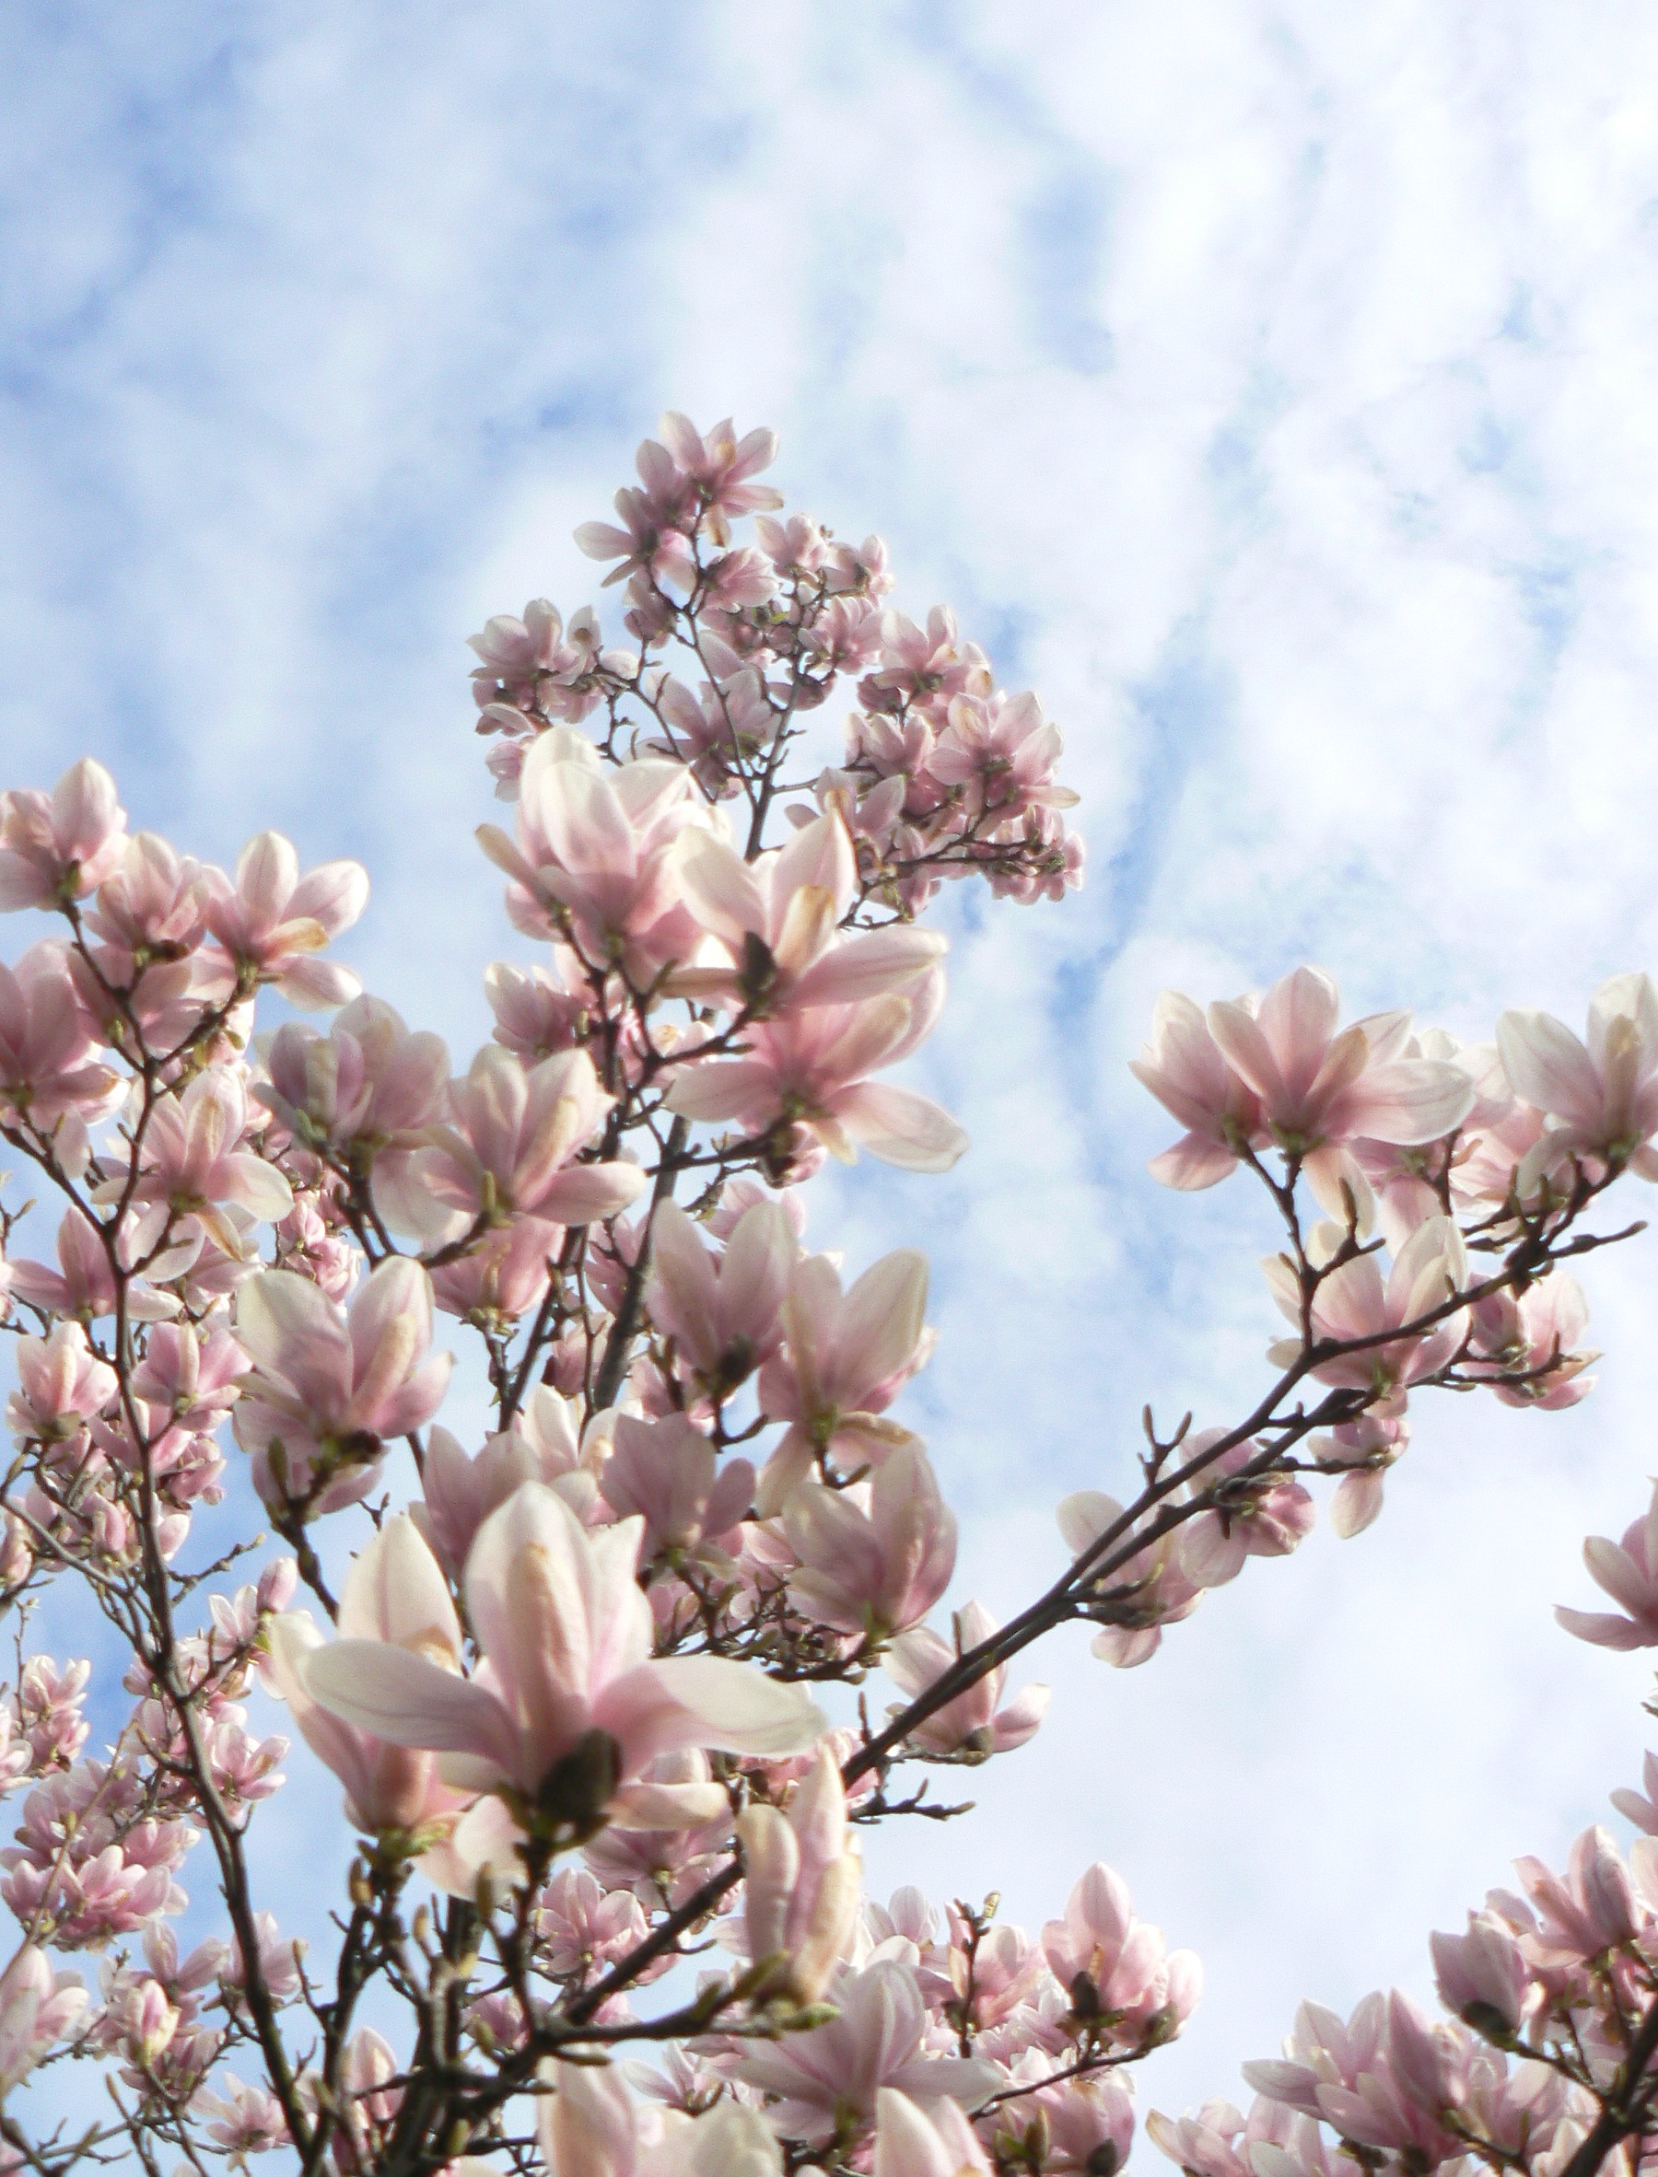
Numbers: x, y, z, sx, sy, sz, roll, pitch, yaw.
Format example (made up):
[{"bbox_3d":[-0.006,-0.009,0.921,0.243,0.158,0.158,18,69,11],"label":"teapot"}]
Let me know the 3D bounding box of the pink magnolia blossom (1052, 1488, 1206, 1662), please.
[{"bbox_3d":[0.196,0.320,1.500,0.096,0.119,0.091,-13,-33,5],"label":"pink magnolia blossom"}]

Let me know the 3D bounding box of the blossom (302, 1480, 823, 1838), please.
[{"bbox_3d":[-0.080,0.171,0.690,0.155,0.097,0.135,0,-32,0],"label":"blossom"}]

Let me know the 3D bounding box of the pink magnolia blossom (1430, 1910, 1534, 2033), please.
[{"bbox_3d":[0.497,0.672,1.737,0.075,0.085,0.075,-15,-49,10],"label":"pink magnolia blossom"}]

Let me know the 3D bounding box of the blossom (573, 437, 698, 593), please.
[{"bbox_3d":[-0.211,-0.624,2.500,0.130,0.110,0.130,0,-32,0],"label":"blossom"}]

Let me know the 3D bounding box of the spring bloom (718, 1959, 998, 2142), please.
[{"bbox_3d":[0.015,0.524,1.250,0.155,0.092,0.135,0,-32,0],"label":"spring bloom"}]

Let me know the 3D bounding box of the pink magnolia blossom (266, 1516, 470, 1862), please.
[{"bbox_3d":[-0.144,0.195,0.750,0.090,0.100,0.090,0,-32,0],"label":"pink magnolia blossom"}]

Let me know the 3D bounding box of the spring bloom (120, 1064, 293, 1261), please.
[{"bbox_3d":[-0.426,0.060,1.570,0.130,0.105,0.130,5,-43,-15],"label":"spring bloom"}]

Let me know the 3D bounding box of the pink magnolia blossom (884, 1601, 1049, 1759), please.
[{"bbox_3d":[0.090,0.386,1.500,0.107,0.088,0.100,0,-32,0],"label":"pink magnolia blossom"}]

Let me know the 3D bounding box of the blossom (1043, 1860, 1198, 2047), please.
[{"bbox_3d":[0.187,0.565,1.482,0.105,0.100,0.105,5,-45,9],"label":"blossom"}]

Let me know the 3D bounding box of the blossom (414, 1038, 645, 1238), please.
[{"bbox_3d":[-0.154,0.025,1.170,0.120,0.085,0.108,0,-32,0],"label":"blossom"}]

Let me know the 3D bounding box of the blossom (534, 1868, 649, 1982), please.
[{"bbox_3d":[-0.226,0.801,2.200,0.111,0.109,0.105,3,-33,-5],"label":"blossom"}]

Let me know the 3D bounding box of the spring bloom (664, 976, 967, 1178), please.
[{"bbox_3d":[-0.010,0.005,1.164,0.145,0.090,0.145,10,-40,0],"label":"spring bloom"}]

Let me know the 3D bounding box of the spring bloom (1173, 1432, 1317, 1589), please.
[{"bbox_3d":[0.263,0.267,1.418,0.095,0.085,0.095,-30,-69,4],"label":"spring bloom"}]

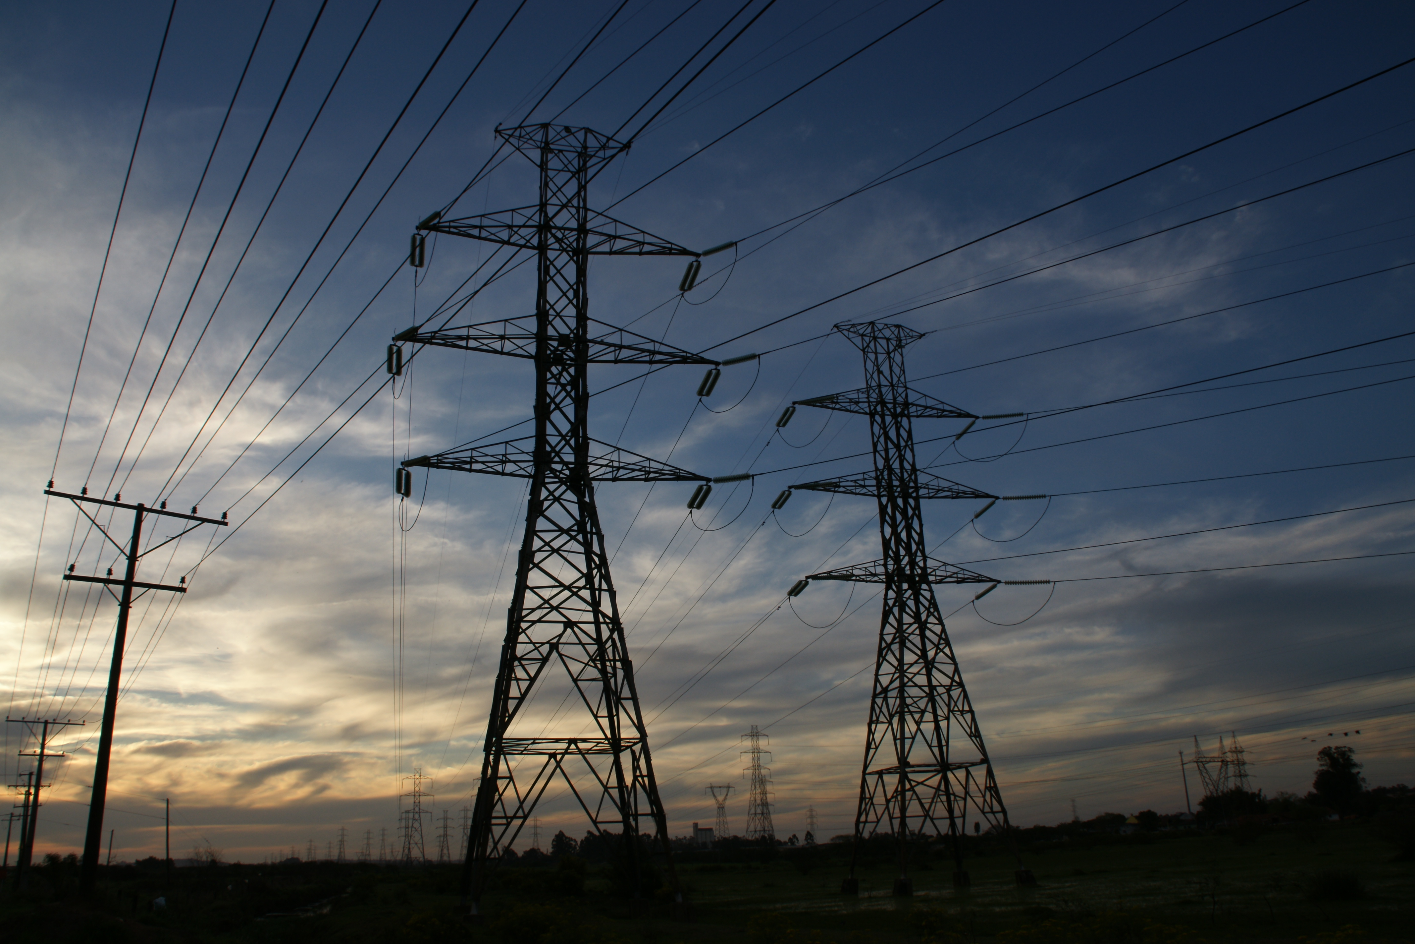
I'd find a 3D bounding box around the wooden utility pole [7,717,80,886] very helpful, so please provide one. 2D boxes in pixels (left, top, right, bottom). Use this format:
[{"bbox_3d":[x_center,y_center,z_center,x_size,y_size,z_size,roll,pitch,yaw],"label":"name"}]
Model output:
[{"bbox_3d":[-37.213,18.191,58.695,3.950,8.860,0.400,14,-25,-39],"label":"wooden utility pole"}]

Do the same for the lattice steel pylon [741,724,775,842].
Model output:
[{"bbox_3d":[17.055,104.264,351.974,11.300,39.281,7.000,7,-21,-26],"label":"lattice steel pylon"}]

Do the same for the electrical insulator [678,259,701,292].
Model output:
[{"bbox_3d":[-0.800,-9.258,50.146,0.550,0.280,2.300,4,-30,-19],"label":"electrical insulator"}]

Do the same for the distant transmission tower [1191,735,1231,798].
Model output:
[{"bbox_3d":[152.755,93.026,319.428,15.500,26.582,5.500,10,-23,-32],"label":"distant transmission tower"}]

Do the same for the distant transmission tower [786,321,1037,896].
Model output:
[{"bbox_3d":[11.804,6.735,62.720,14.008,33.654,7.622,3,-20,-15],"label":"distant transmission tower"}]

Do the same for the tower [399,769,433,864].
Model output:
[{"bbox_3d":[-92.841,110.356,340.317,10.600,29.210,5.200,3,-20,-15],"label":"tower"}]

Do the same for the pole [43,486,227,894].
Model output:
[{"bbox_3d":[-12.682,4.553,22.677,3.980,8.269,0.380,14,-25,-39],"label":"pole"}]

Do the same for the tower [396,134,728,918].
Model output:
[{"bbox_3d":[-5.946,0.085,43.677,14.008,33.122,7.107,3,-20,-15],"label":"tower"}]

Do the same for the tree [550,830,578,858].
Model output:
[{"bbox_3d":[-40.618,105.317,299.909,7.700,7.969,7.200,0,-19,-7],"label":"tree"}]

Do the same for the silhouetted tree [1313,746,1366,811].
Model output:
[{"bbox_3d":[172.675,84.706,289.868,13.500,19.322,12.500,-13,-22,27],"label":"silhouetted tree"}]

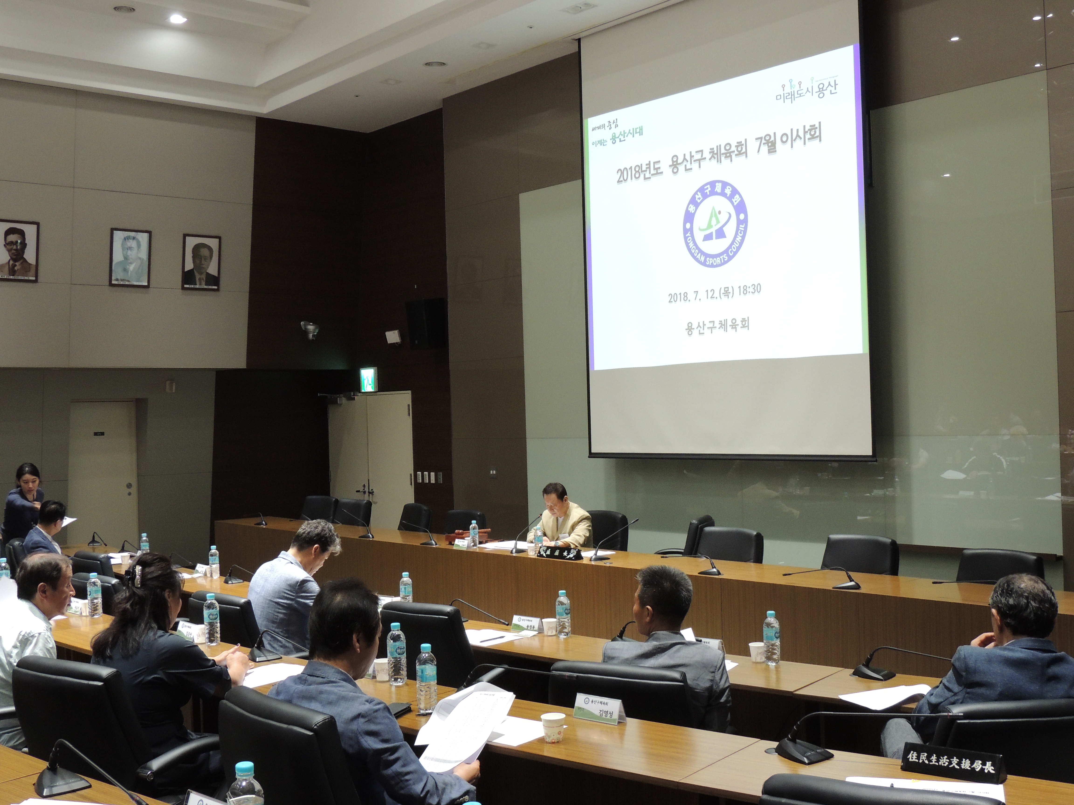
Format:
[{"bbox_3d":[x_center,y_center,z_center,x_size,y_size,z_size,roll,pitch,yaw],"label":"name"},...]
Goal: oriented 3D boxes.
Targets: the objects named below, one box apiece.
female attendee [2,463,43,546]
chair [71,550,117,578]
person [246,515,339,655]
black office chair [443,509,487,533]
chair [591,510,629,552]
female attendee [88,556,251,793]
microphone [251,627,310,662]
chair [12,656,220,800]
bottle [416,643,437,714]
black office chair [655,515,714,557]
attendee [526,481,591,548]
[{"bbox_3d":[-3.708,1.190,8.990,0.520,1.500,0.500,-2,-1,37],"label":"female attendee"},{"bbox_3d":[-2.840,1.504,8.696,0.640,0.930,0.620,-1,-1,-40],"label":"chair"},{"bbox_3d":[-1.080,1.204,6.120,0.740,1.270,0.520,-1,-1,-39],"label":"person"},{"bbox_3d":[-0.813,1.423,10.906,0.650,0.950,0.620,-1,-1,-41],"label":"black office chair"},{"bbox_3d":[0.396,1.381,10.063,0.650,0.950,0.620,-1,-1,-41],"label":"chair"},{"bbox_3d":[-1.249,1.141,4.419,0.480,1.220,0.700,-2,-1,41],"label":"female attendee"},{"bbox_3d":[-0.974,0.962,4.880,0.470,0.130,0.115,-2,-1,43],"label":"microphone"},{"bbox_3d":[-1.354,1.317,4.247,0.620,0.930,0.640,-2,-1,38],"label":"chair"},{"bbox_3d":[-0.350,0.873,3.940,0.064,0.210,0.064,-2,-1,-5],"label":"bottle"},{"bbox_3d":[1.033,1.387,9.841,0.620,0.940,0.600,-2,-1,20],"label":"black office chair"},{"bbox_3d":[0.205,1.250,9.918,0.580,1.220,0.750,-2,-1,41],"label":"attendee"}]

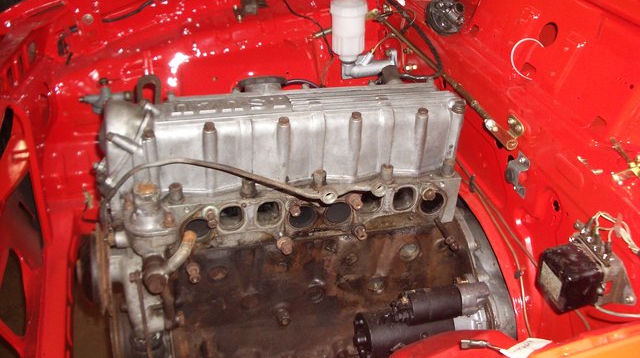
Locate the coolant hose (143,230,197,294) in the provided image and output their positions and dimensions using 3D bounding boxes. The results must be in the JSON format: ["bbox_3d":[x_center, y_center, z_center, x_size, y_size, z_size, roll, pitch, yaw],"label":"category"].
[{"bbox_3d":[-0.184,0.100,0.787,0.060,0.054,0.050,-9,31,-11],"label":"coolant hose"}]

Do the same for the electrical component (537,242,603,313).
[{"bbox_3d":[0.276,0.109,0.720,0.043,0.051,0.052,-13,34,-8],"label":"electrical component"}]

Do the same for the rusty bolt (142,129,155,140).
[{"bbox_3d":[-0.212,-0.055,0.800,0.014,0.009,0.014,-6,27,-13],"label":"rusty bolt"}]

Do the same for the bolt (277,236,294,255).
[{"bbox_3d":[-0.047,0.091,0.888,0.018,0.018,0.026,-5,28,-14],"label":"bolt"}]

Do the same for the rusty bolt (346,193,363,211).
[{"bbox_3d":[0.047,0.032,0.887,0.017,0.017,0.024,-5,28,-14],"label":"rusty bolt"}]

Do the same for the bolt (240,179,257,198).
[{"bbox_3d":[-0.096,0.013,0.867,0.018,0.022,0.018,-5,28,-14],"label":"bolt"}]

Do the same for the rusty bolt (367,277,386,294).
[{"bbox_3d":[0.084,0.161,0.978,0.022,0.022,0.012,-5,28,-14],"label":"rusty bolt"}]

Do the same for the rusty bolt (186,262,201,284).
[{"bbox_3d":[-0.164,0.121,0.838,0.016,0.016,0.026,-6,27,-13],"label":"rusty bolt"}]

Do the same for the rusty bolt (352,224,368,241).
[{"bbox_3d":[0.057,0.076,0.916,0.017,0.017,0.022,-5,28,-14],"label":"rusty bolt"}]

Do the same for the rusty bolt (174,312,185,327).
[{"bbox_3d":[-0.190,0.190,0.876,0.013,0.015,0.016,-6,27,-13],"label":"rusty bolt"}]

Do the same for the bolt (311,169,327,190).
[{"bbox_3d":[-0.002,0.001,0.858,0.019,0.021,0.019,-6,27,-13],"label":"bolt"}]

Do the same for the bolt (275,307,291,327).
[{"bbox_3d":[-0.055,0.203,0.948,0.017,0.017,0.022,-5,28,-14],"label":"bolt"}]

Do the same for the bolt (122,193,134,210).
[{"bbox_3d":[-0.247,0.029,0.835,0.012,0.020,0.012,-5,28,-14],"label":"bolt"}]

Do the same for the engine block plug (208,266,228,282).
[{"bbox_3d":[-0.143,0.133,0.910,0.029,0.029,0.008,-5,36,-11],"label":"engine block plug"}]

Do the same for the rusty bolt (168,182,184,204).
[{"bbox_3d":[-0.187,0.018,0.842,0.018,0.024,0.018,-5,28,-14],"label":"rusty bolt"}]

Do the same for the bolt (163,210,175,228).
[{"bbox_3d":[-0.188,0.049,0.801,0.014,0.017,0.014,-6,27,-13],"label":"bolt"}]

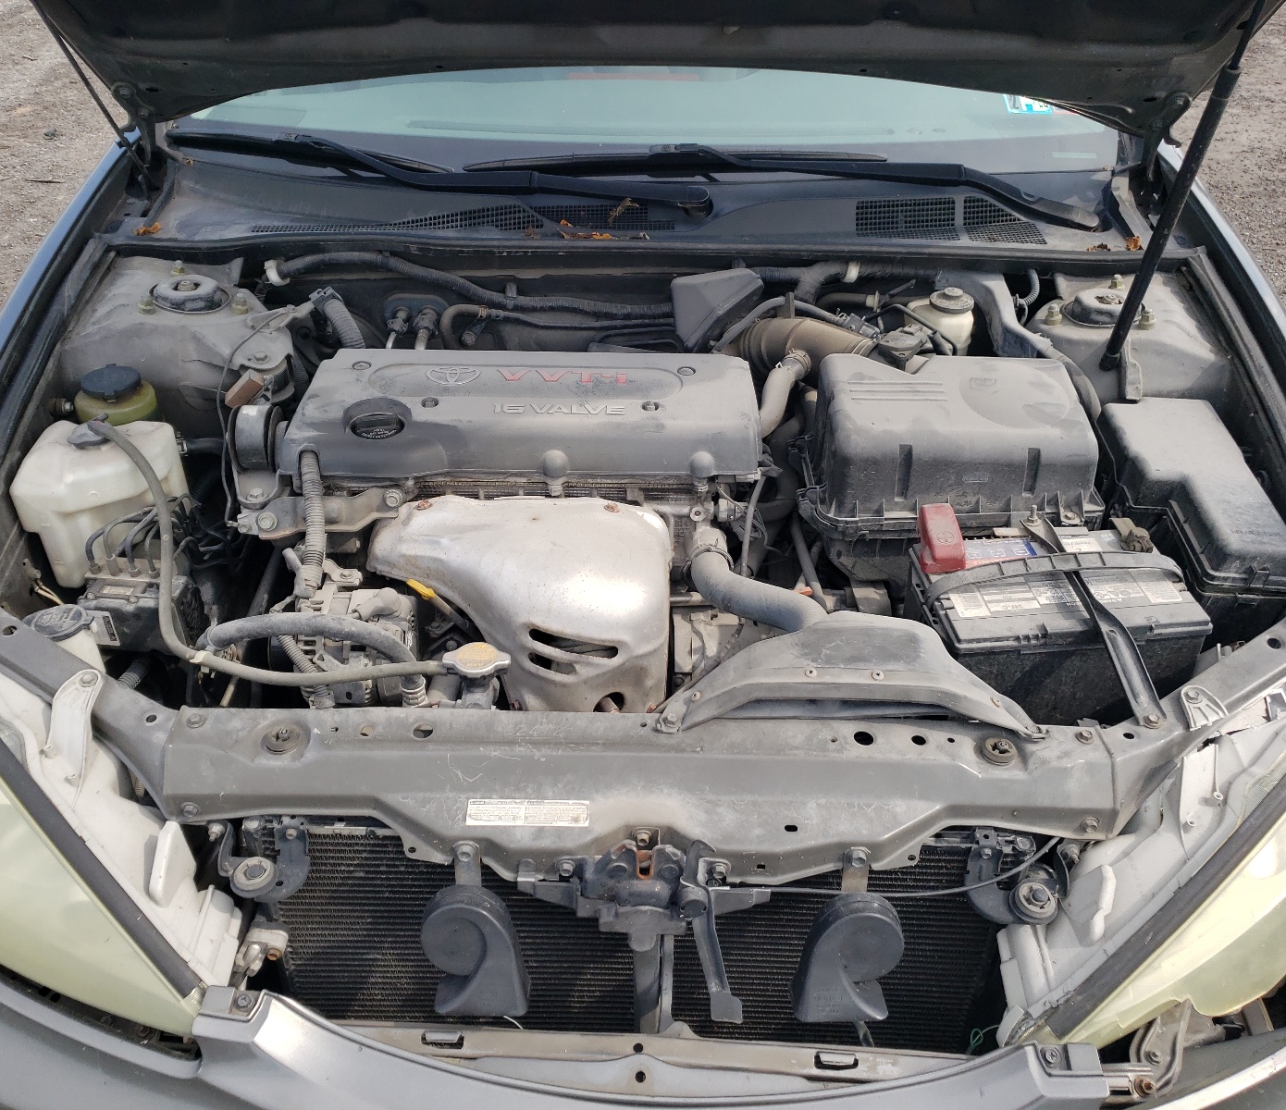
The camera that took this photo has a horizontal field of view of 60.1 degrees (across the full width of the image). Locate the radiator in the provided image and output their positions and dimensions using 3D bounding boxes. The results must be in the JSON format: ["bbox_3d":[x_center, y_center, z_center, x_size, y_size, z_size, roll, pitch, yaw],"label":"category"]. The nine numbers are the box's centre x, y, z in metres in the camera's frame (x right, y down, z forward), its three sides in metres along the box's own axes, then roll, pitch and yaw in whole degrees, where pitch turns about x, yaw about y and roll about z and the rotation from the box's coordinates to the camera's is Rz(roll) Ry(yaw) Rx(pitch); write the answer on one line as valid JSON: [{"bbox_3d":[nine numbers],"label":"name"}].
[{"bbox_3d":[-0.008,0.389,1.149,0.715,0.380,0.050,0,34,0],"label":"radiator"}]

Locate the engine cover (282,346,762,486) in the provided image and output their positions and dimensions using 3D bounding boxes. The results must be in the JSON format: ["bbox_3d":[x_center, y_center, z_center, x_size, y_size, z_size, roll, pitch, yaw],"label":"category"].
[{"bbox_3d":[-0.129,-0.166,1.276,0.505,0.080,0.215,0,33,0],"label":"engine cover"}]

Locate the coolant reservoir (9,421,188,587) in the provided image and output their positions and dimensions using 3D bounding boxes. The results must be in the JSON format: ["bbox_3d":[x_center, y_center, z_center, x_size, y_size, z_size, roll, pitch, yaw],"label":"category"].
[{"bbox_3d":[-0.594,-0.065,1.232,0.168,0.155,0.130,0,34,0],"label":"coolant reservoir"}]

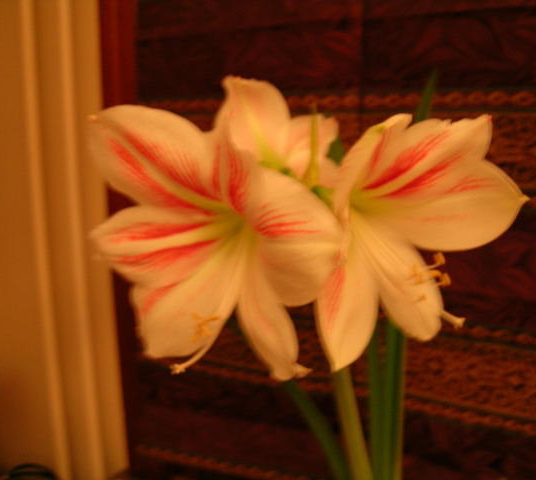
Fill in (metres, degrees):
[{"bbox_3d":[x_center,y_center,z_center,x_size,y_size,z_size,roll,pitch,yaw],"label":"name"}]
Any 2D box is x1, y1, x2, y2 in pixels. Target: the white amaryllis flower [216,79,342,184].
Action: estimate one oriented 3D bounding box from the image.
[{"bbox_3d":[0.014,-0.083,0.475,0.140,0.145,0.120,-3,14,-17],"label":"white amaryllis flower"}]

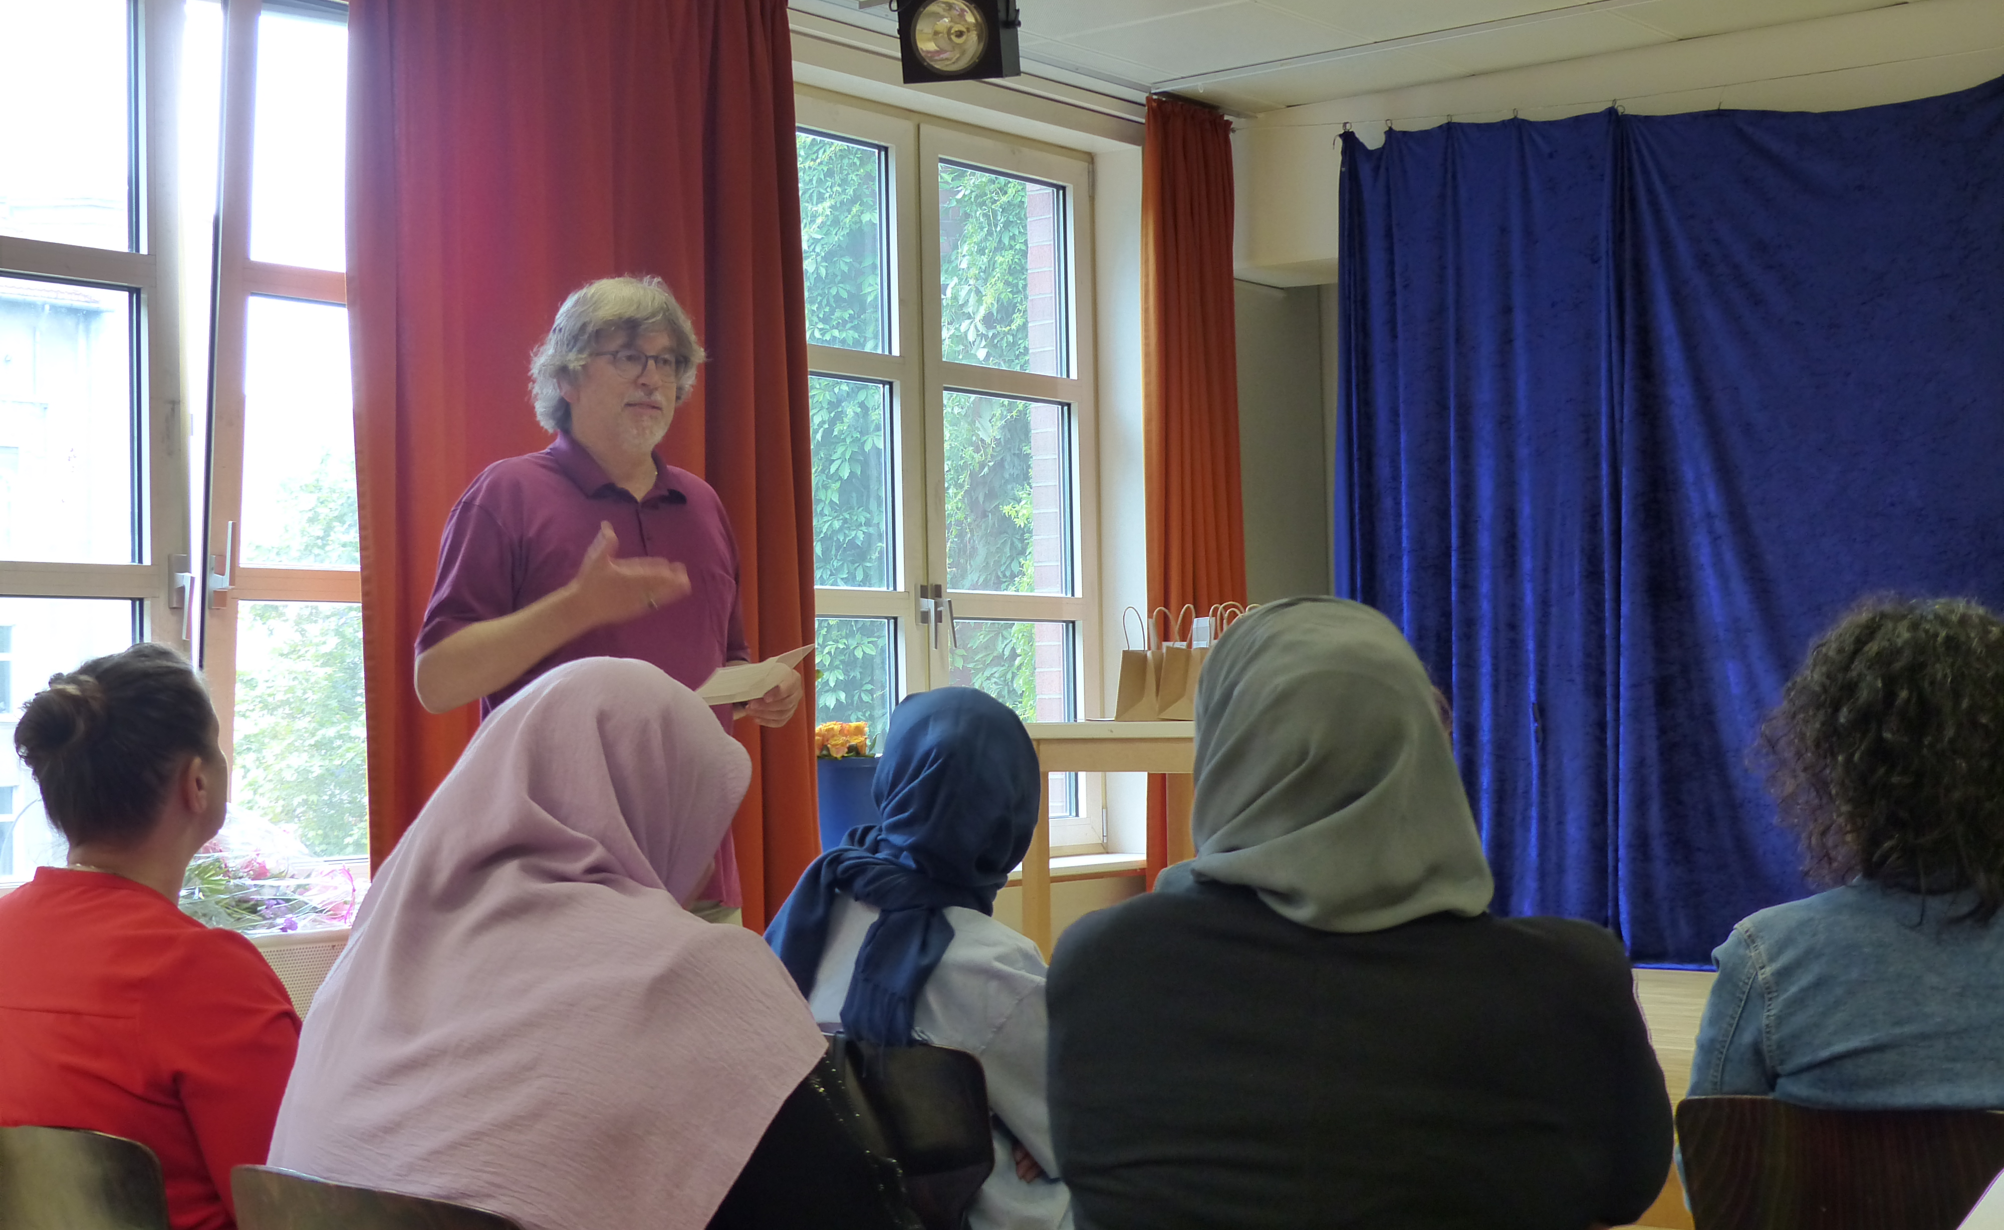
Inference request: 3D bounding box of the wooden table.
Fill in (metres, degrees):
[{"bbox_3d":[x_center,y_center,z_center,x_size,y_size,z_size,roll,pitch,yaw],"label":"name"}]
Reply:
[{"bbox_3d":[0.547,0.622,6.919,0.770,0.730,0.700,-3,-3,39],"label":"wooden table"}]

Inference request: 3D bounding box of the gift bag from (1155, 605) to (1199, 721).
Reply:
[{"bbox_3d":[0.462,0.113,6.693,0.115,0.274,0.165,-3,-3,39],"label":"gift bag"}]

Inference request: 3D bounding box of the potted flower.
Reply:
[{"bbox_3d":[-0.405,0.491,7.439,0.230,0.430,0.230,-1,-2,0],"label":"potted flower"}]

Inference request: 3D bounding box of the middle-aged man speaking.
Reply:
[{"bbox_3d":[-0.534,0.432,3.940,0.580,1.800,0.460,1,-3,-42],"label":"middle-aged man speaking"}]

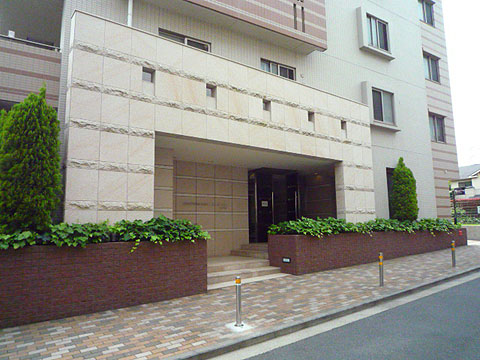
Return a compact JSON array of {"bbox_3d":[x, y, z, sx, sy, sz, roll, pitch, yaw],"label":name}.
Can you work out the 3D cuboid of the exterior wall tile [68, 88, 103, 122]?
[{"bbox_3d":[-2.837,-1.385,6.386,0.530,0.578,0.040,5,-9,-36],"label":"exterior wall tile"}]

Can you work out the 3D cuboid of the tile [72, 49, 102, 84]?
[{"bbox_3d":[-2.846,-2.117,6.484,0.530,0.579,0.040,5,-9,-36],"label":"tile"}]

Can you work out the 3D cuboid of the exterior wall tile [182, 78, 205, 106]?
[{"bbox_3d":[-1.031,-1.963,7.803,0.623,0.579,0.040,5,-9,-36],"label":"exterior wall tile"}]

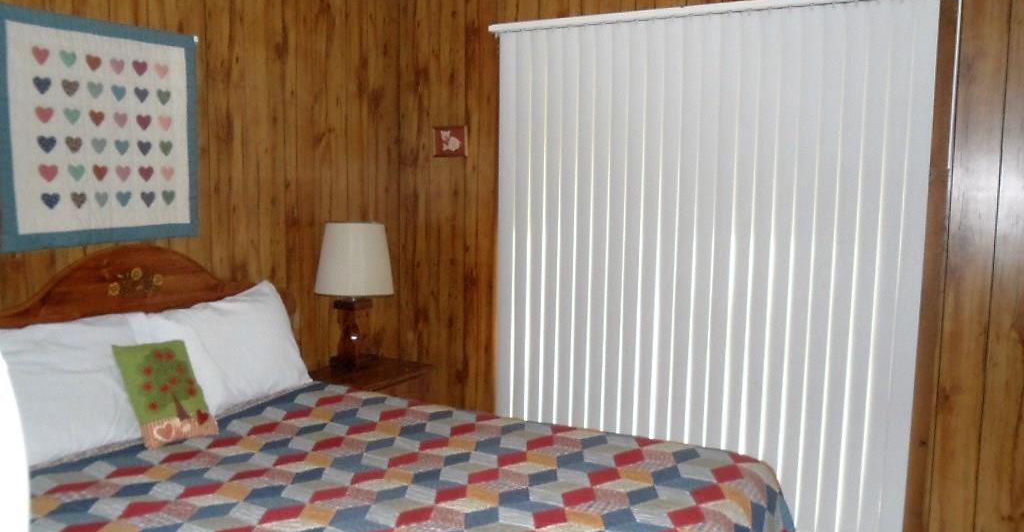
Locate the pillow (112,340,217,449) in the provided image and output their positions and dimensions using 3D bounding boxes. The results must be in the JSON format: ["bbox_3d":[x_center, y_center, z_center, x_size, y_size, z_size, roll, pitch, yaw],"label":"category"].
[{"bbox_3d":[-1.155,0.420,2.670,0.085,0.365,0.270,-35,-17,27],"label":"pillow"}]

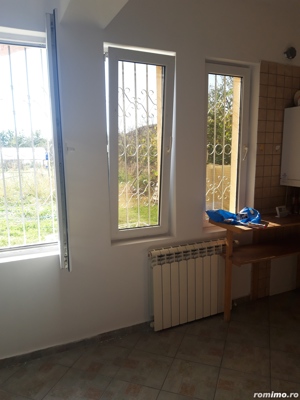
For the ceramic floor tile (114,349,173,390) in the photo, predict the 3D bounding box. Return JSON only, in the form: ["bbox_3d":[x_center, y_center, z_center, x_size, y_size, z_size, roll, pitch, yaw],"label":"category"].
[{"bbox_3d":[-0.035,1.188,2.130,0.330,0.010,0.330,2,9,20],"label":"ceramic floor tile"}]

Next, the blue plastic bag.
[{"bbox_3d":[0.721,0.128,2.669,0.430,0.115,0.210,-1,9,0],"label":"blue plastic bag"}]

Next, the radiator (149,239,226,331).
[{"bbox_3d":[0.375,0.717,2.641,0.795,0.680,0.090,-5,9,-23],"label":"radiator"}]

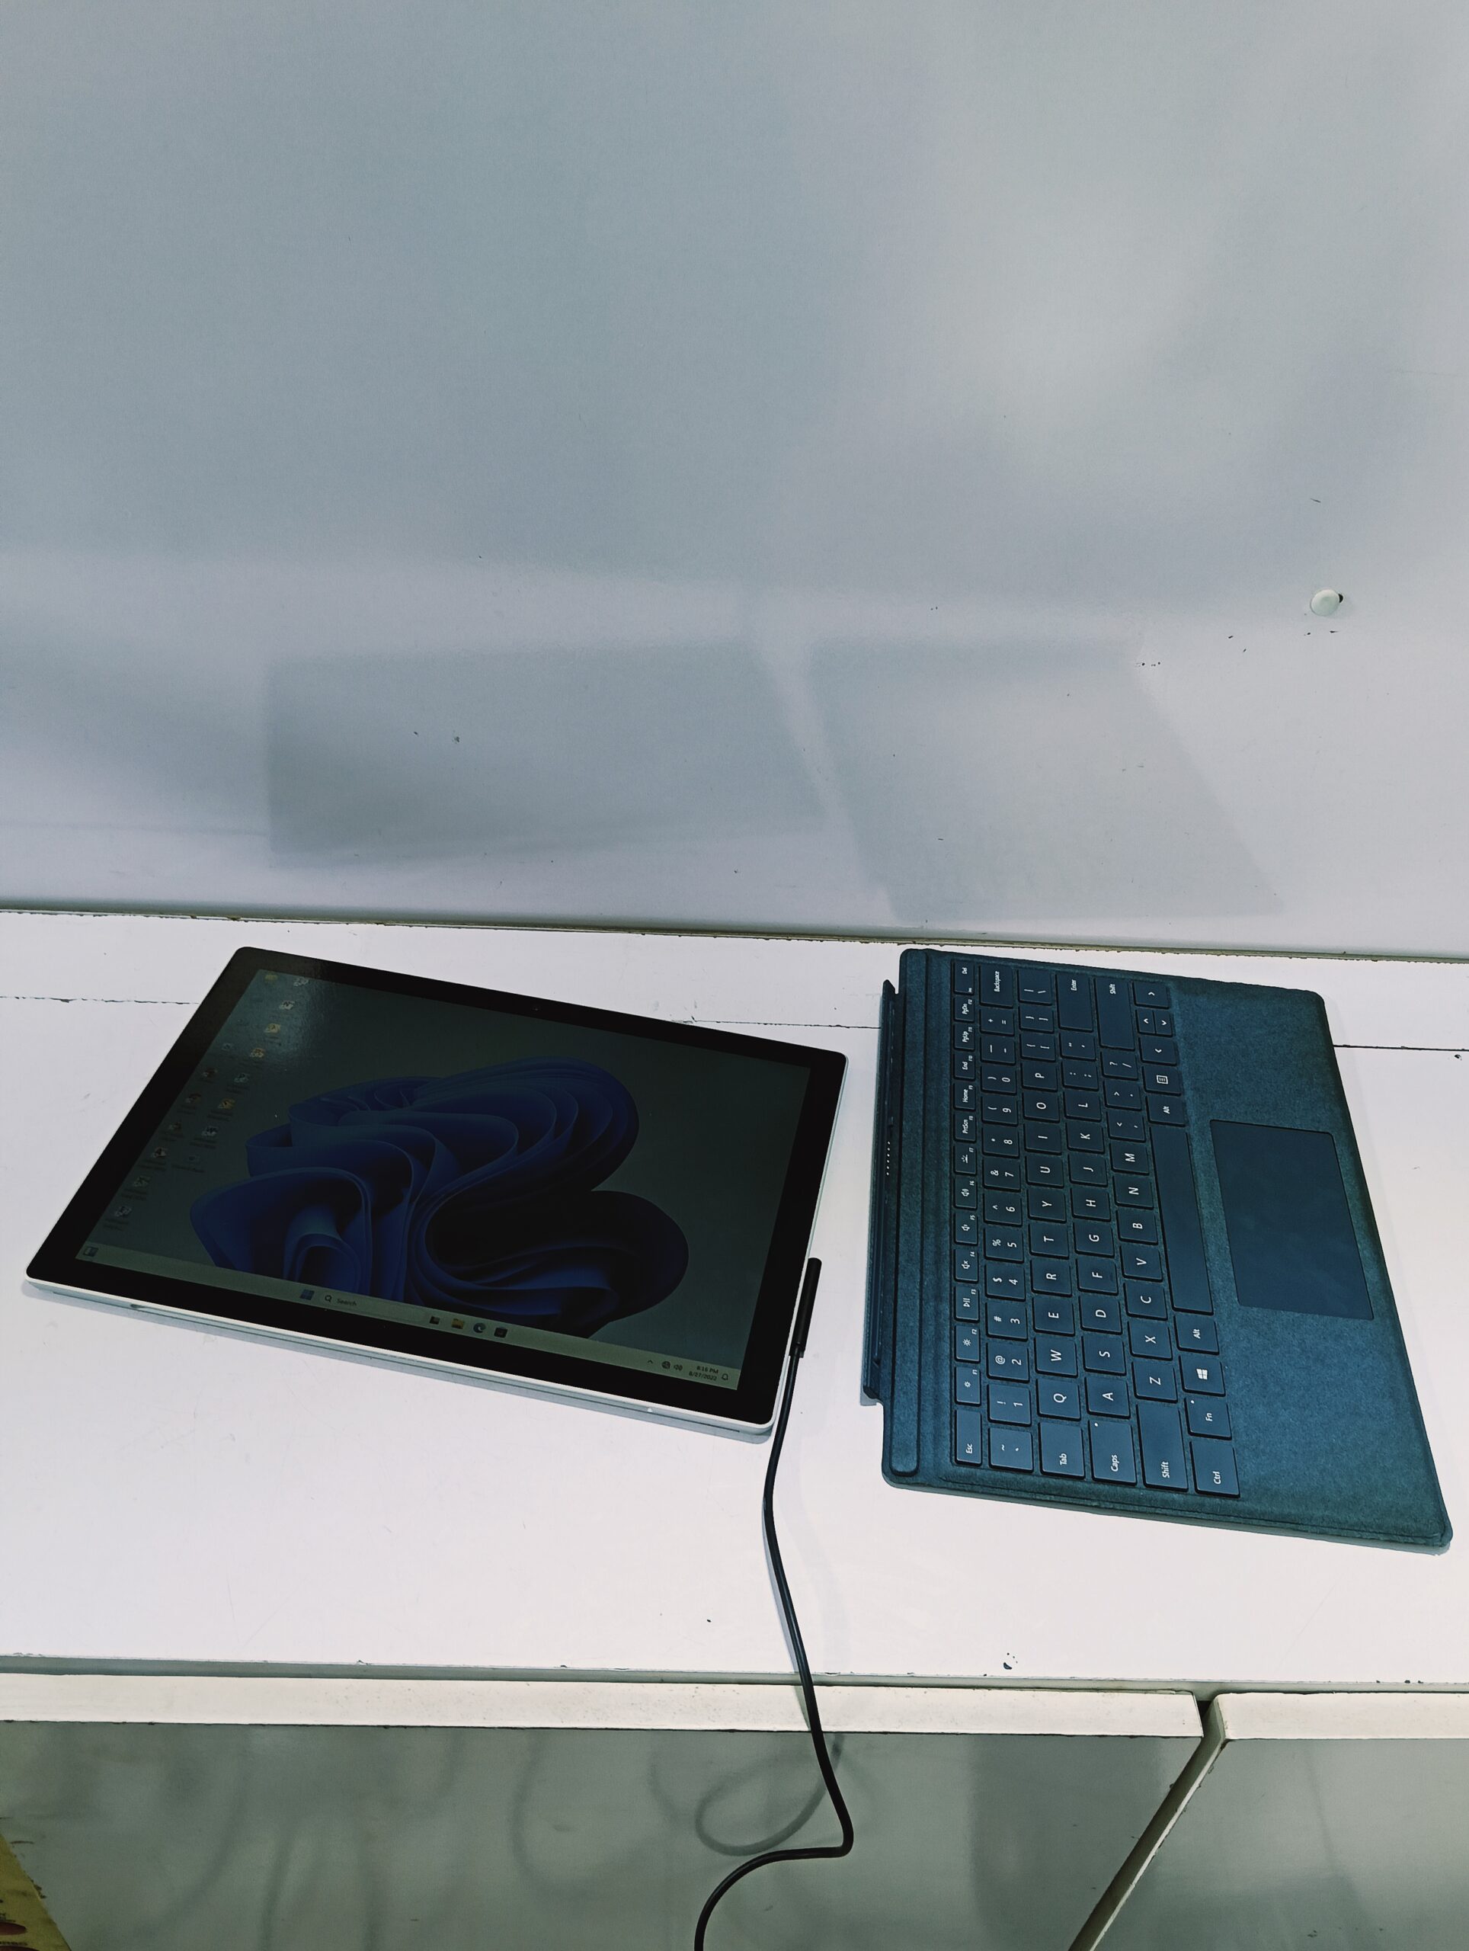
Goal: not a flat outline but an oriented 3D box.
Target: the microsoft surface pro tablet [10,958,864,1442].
[{"bbox_3d":[-0.110,0.078,0.640,0.292,0.009,0.201,9,42,6],"label":"microsoft surface pro tablet"}]

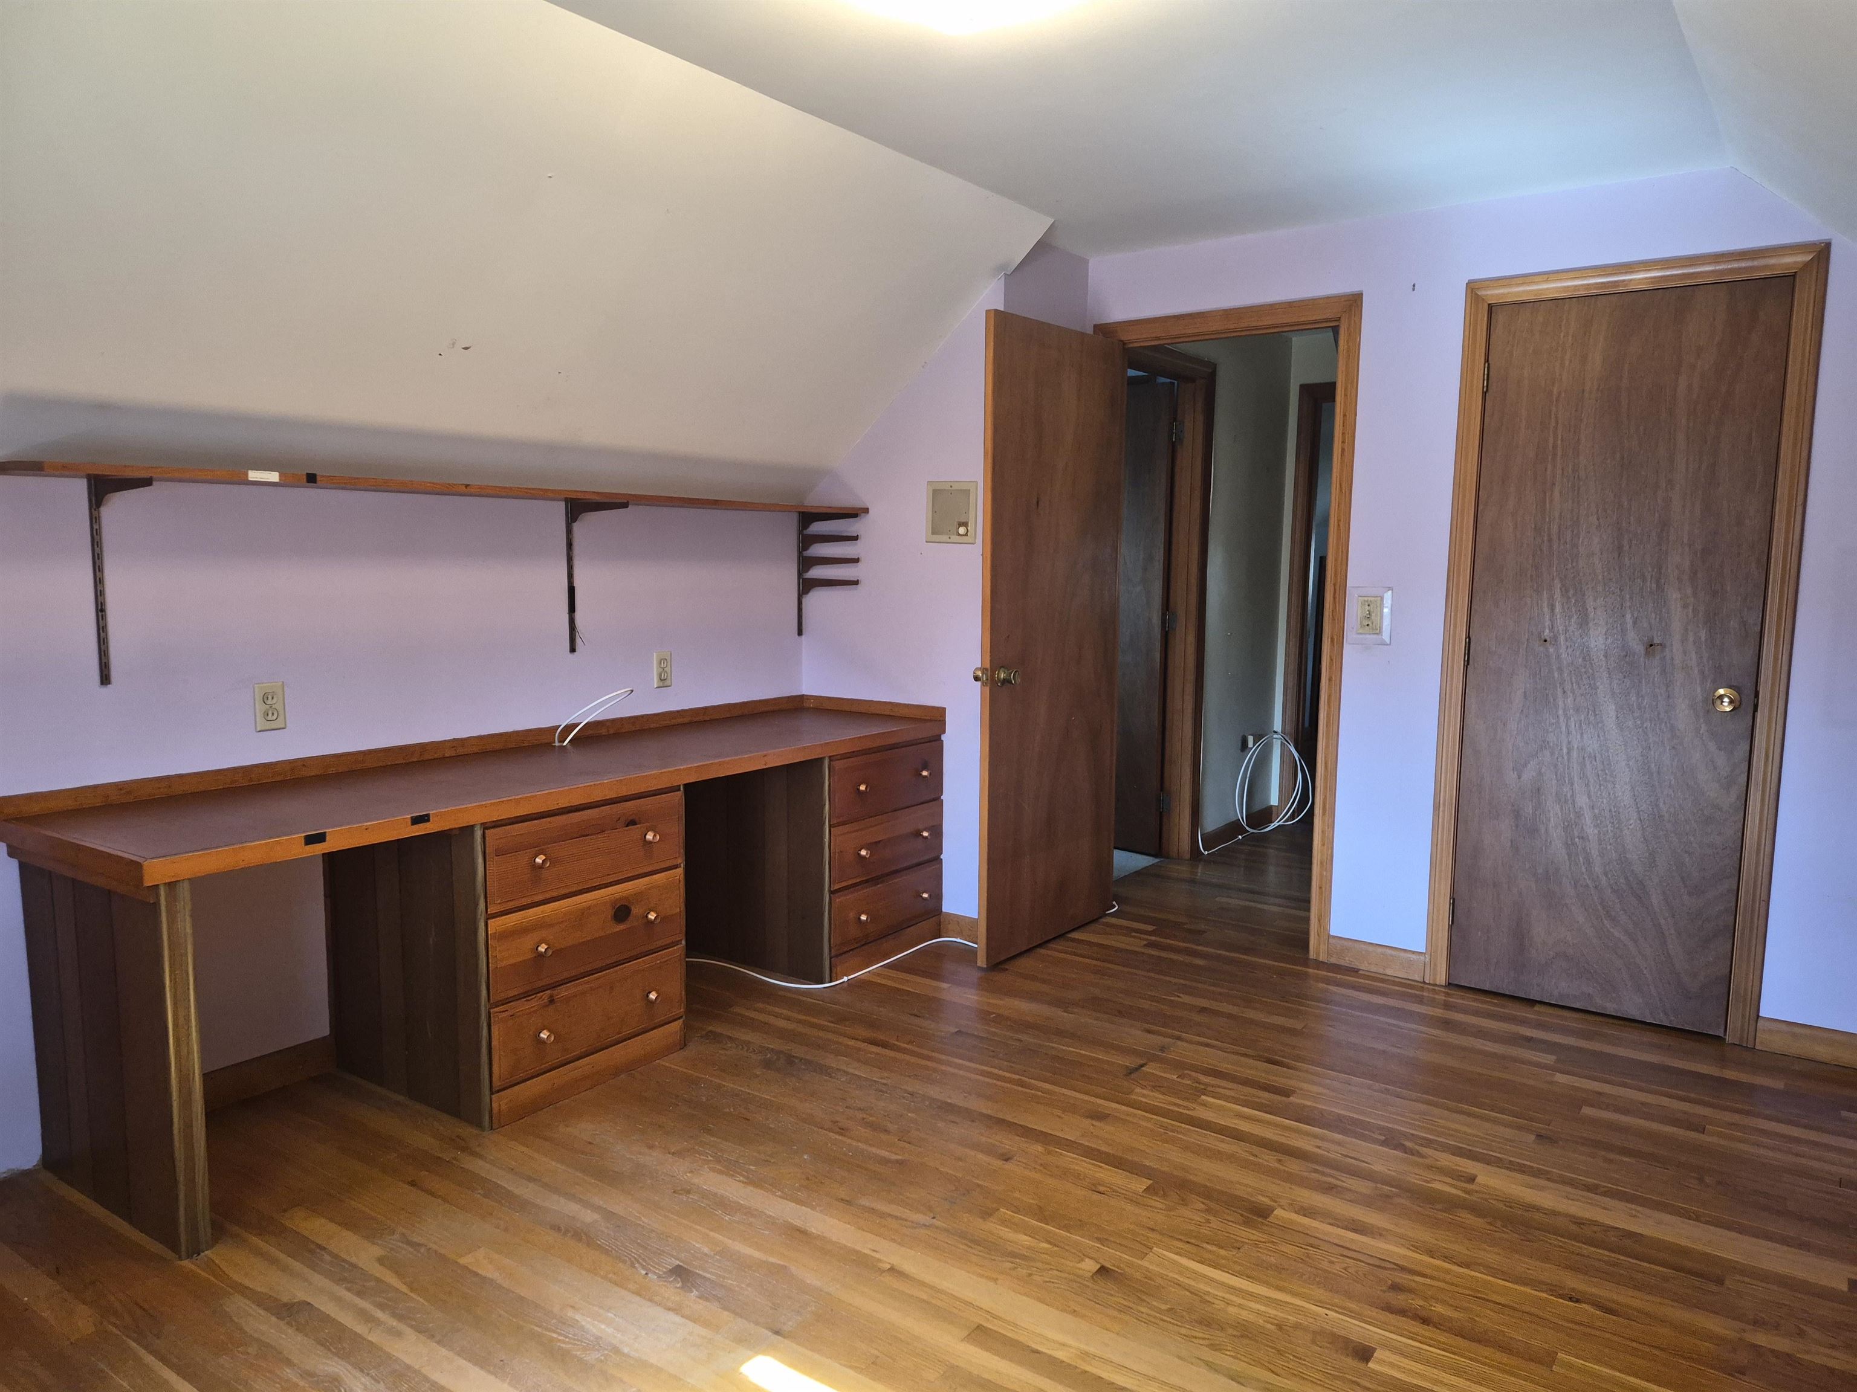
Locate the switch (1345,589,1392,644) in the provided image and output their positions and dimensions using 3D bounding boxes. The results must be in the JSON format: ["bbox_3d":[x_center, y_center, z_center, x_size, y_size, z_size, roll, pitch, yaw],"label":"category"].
[{"bbox_3d":[1.376,-0.248,3.852,0.131,0.178,0.015,5,8,36],"label":"switch"}]

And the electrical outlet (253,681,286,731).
[{"bbox_3d":[-1.560,0.026,2.931,0.010,0.114,0.069,5,8,36],"label":"electrical outlet"}]

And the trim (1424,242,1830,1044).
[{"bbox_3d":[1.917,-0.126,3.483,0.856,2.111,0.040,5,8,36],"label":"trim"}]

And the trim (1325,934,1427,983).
[{"bbox_3d":[1.425,0.839,3.932,0.302,0.092,0.016,5,8,36],"label":"trim"}]

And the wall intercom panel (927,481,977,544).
[{"bbox_3d":[0.070,-0.600,4.045,0.197,0.201,0.020,5,8,35],"label":"wall intercom panel"}]

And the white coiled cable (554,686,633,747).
[{"bbox_3d":[-0.955,0.068,3.550,0.080,0.141,0.240,5,8,36],"label":"white coiled cable"}]

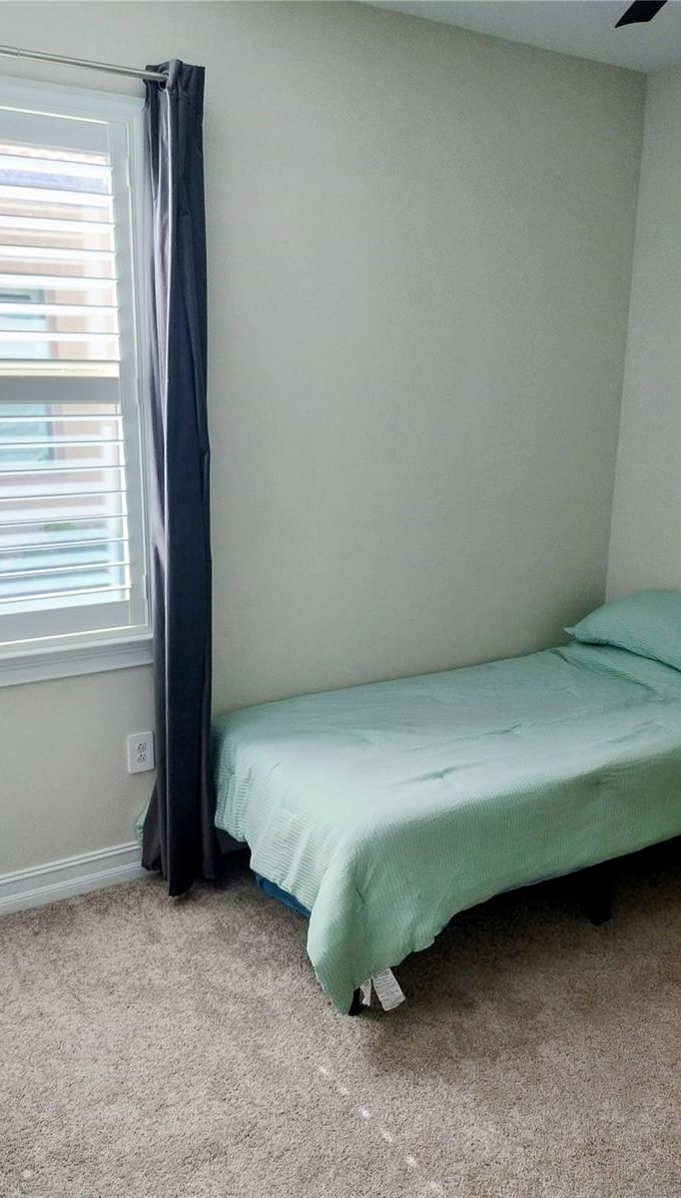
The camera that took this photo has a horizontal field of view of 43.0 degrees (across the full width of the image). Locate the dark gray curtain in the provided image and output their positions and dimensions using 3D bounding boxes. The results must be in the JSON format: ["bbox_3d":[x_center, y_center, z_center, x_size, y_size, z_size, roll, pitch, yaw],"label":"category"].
[{"bbox_3d":[-0.501,-0.248,2.639,0.230,2.470,0.130,-7,17,-28],"label":"dark gray curtain"}]

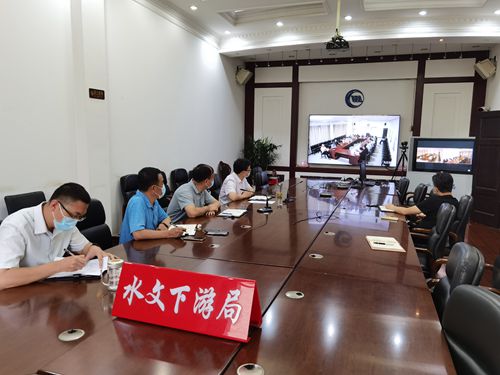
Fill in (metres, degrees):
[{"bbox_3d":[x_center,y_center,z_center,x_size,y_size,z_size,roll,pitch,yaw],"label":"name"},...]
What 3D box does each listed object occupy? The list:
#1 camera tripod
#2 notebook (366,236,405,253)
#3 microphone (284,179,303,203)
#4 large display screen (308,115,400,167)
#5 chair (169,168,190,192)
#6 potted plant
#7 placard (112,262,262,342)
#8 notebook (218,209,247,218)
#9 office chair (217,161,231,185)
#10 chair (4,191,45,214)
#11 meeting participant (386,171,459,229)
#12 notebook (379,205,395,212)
[{"bbox_3d":[3.349,-0.242,8.501,0.980,1.470,0.860,3,7,18],"label":"camera tripod"},{"bbox_3d":[0.919,0.384,2.662,0.210,0.015,0.300,2,7,11],"label":"notebook"},{"bbox_3d":[0.490,0.043,4.367,0.220,0.250,0.130,3,7,18],"label":"microphone"},{"bbox_3d":[2.513,-1.143,9.529,2.140,1.200,0.070,3,7,18],"label":"large display screen"},{"bbox_3d":[-0.948,0.164,6.593,0.600,0.950,0.580,3,7,18],"label":"chair"},{"bbox_3d":[0.345,-0.427,9.392,0.880,1.550,0.880,3,7,18],"label":"potted plant"},{"bbox_3d":[-0.237,0.400,1.426,0.545,0.191,0.123,3,7,19],"label":"placard"},{"bbox_3d":[-0.166,0.231,3.647,0.210,0.020,0.340,2,7,10],"label":"notebook"},{"bbox_3d":[-0.217,0.125,6.723,0.650,1.050,0.600,3,7,18],"label":"office chair"},{"bbox_3d":[-1.480,0.563,2.847,0.650,1.030,0.580,3,7,18],"label":"chair"},{"bbox_3d":[1.553,0.450,3.472,0.560,1.220,0.780,-4,8,-38],"label":"meeting participant"},{"bbox_3d":[1.448,0.216,4.018,0.200,0.020,0.310,3,7,18],"label":"notebook"}]

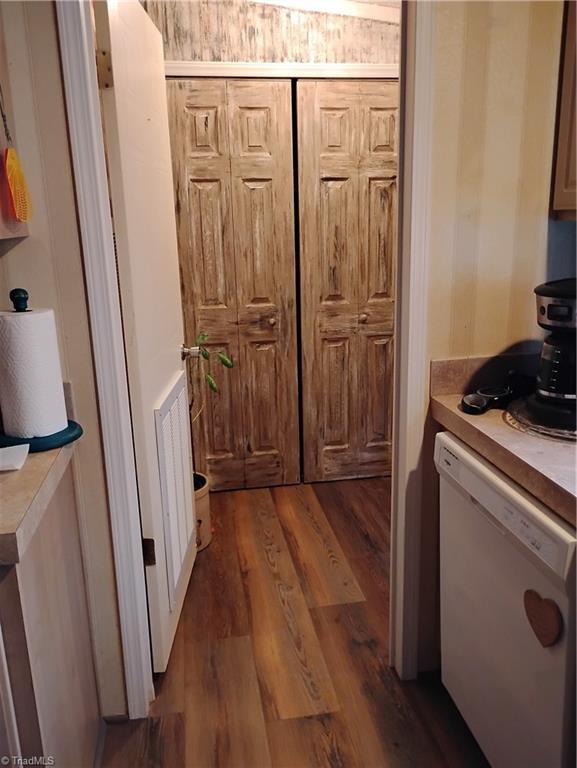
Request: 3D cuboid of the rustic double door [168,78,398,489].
[{"bbox_3d":[0.049,-0.441,3.156,1.210,2.015,0.050,-3,14,-8],"label":"rustic double door"}]

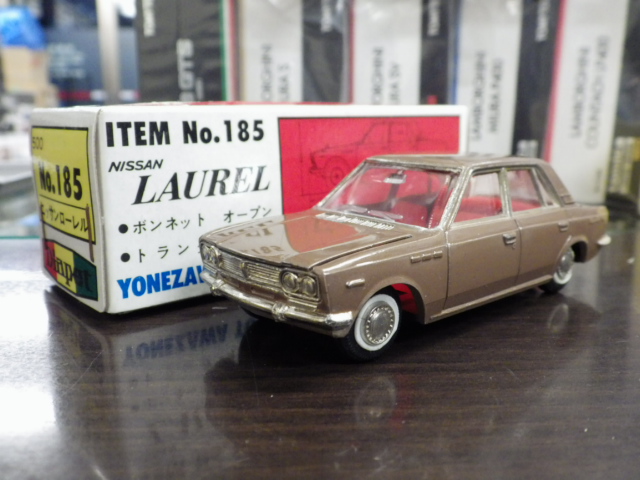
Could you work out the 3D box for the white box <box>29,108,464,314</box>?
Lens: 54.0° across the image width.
[{"bbox_3d":[-0.013,-0.017,0.190,0.124,0.044,0.043,-10,15,-39],"label":"white box"}]

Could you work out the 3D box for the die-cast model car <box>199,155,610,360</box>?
[{"bbox_3d":[0.026,-0.003,0.147,0.106,0.034,0.042,-10,16,-40],"label":"die-cast model car"}]

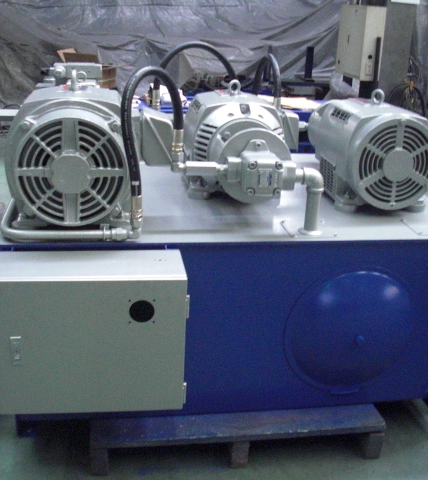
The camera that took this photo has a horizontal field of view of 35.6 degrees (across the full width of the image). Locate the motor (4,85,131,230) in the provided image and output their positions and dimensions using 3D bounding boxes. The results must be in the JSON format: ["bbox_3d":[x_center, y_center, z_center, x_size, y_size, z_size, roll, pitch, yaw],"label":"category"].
[{"bbox_3d":[-0.430,-0.298,2.122,0.404,0.390,0.565,-1,22,-8],"label":"motor"}]

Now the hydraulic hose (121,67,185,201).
[{"bbox_3d":[-0.166,-0.275,1.845,0.182,0.407,0.071,-5,23,-19],"label":"hydraulic hose"}]

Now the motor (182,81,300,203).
[{"bbox_3d":[0.092,-0.362,2.354,0.404,0.383,0.508,-1,22,-8],"label":"motor"}]

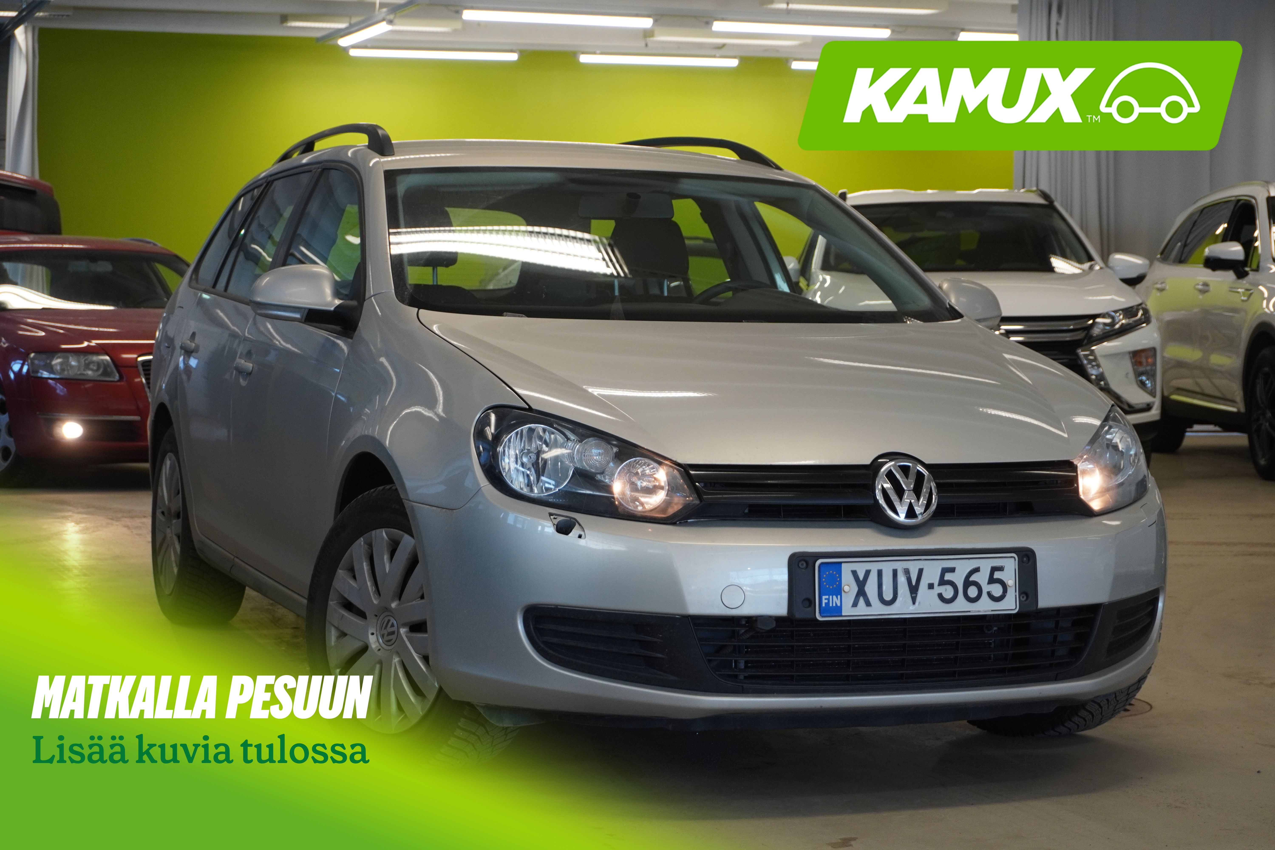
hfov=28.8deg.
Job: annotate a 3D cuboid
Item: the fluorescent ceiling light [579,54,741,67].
[{"bbox_3d":[0.200,-3.316,22.600,1.500,0.065,0.080,0,3,-12],"label":"fluorescent ceiling light"}]

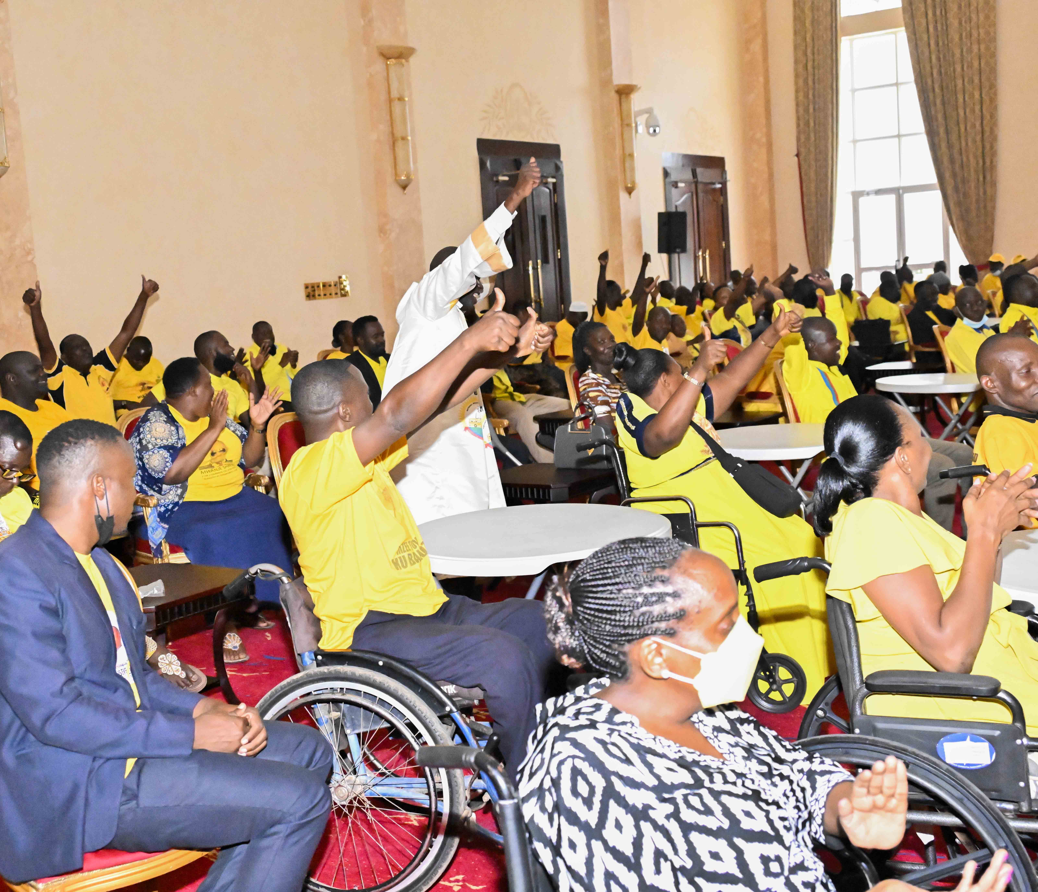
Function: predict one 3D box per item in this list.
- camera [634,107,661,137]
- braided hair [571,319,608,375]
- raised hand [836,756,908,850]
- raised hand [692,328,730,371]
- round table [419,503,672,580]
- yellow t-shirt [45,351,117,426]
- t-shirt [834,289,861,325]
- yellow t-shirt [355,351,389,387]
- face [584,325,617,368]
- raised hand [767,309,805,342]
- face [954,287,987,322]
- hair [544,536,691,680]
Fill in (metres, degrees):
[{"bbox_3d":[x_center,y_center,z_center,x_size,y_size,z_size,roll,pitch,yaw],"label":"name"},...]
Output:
[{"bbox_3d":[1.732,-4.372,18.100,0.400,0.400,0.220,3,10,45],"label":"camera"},{"bbox_3d":[0.366,-0.516,6.950,0.210,0.280,0.200,0,8,28],"label":"braided hair"},{"bbox_3d":[0.481,0.485,1.820,0.090,0.140,0.060,-3,8,9],"label":"raised hand"},{"bbox_3d":[0.626,-0.318,4.380,0.125,0.150,0.100,-5,7,-5],"label":"raised hand"},{"bbox_3d":[0.061,0.628,4.278,0.850,0.740,0.850,-4,7,0],"label":"round table"},{"bbox_3d":[-2.371,-0.215,7.250,0.460,0.580,0.280,-10,10,-39],"label":"yellow t-shirt"},{"bbox_3d":[3.686,-1.524,15.000,0.410,0.490,0.250,-8,8,-30],"label":"t-shirt"},{"bbox_3d":[-0.841,-0.246,7.500,0.280,0.580,0.460,0,8,28],"label":"yellow t-shirt"},{"bbox_3d":[0.397,-0.486,6.550,0.145,0.215,0.145,-11,10,-43],"label":"face"},{"bbox_3d":[0.998,-0.461,5.000,0.130,0.140,0.100,-5,7,-5],"label":"raised hand"},{"bbox_3d":[2.967,-0.929,8.800,0.160,0.220,0.160,-6,7,-14],"label":"face"},{"bbox_3d":[0.116,0.191,1.590,0.180,0.175,0.165,-4,7,2],"label":"hair"}]

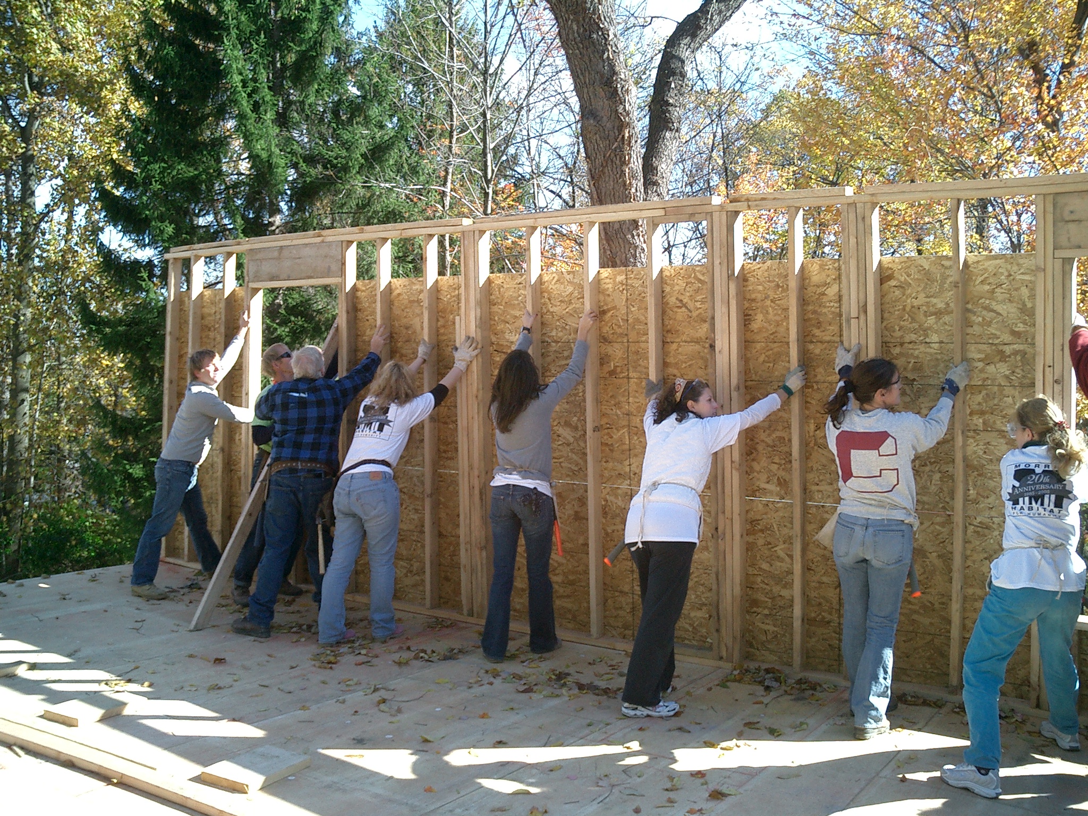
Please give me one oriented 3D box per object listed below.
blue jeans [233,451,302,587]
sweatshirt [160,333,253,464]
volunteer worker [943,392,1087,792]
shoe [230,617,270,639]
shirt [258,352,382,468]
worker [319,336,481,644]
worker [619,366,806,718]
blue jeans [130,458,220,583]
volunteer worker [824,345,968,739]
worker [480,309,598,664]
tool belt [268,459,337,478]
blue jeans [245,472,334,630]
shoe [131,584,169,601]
[{"bbox_3d":[-1.830,0.715,7.270,0.400,0.890,0.580,2,2,36],"label":"blue jeans"},{"bbox_3d":[-2.360,-0.070,7.680,0.580,0.930,0.460,-1,3,-41],"label":"sweatshirt"},{"bbox_3d":[1.935,0.680,4.446,0.630,1.480,0.950,1,2,18],"label":"volunteer worker"},{"bbox_3d":[-1.680,1.265,6.320,0.280,0.115,0.110,2,2,35],"label":"shoe"},{"bbox_3d":[-1.399,0.014,6.820,0.780,0.730,0.500,1,2,16],"label":"shirt"},{"bbox_3d":[-0.835,0.450,6.380,0.540,1.750,0.920,2,2,36],"label":"worker"},{"bbox_3d":[0.656,0.581,5.346,0.880,1.580,1.000,2,2,38],"label":"worker"},{"bbox_3d":[-2.573,0.767,7.700,0.420,0.840,0.750,2,2,42],"label":"blue jeans"},{"bbox_3d":[1.525,0.560,4.880,0.640,1.700,0.700,2,2,26],"label":"volunteer worker"},{"bbox_3d":[0.000,0.400,6.080,0.520,1.920,0.680,2,2,25],"label":"worker"},{"bbox_3d":[-1.486,0.400,6.770,0.410,0.120,0.290,1,2,14],"label":"tool belt"},{"bbox_3d":[-1.480,0.810,6.530,0.480,0.900,0.700,1,2,-1],"label":"blue jeans"},{"bbox_3d":[-2.639,1.210,7.360,0.270,0.115,0.105,0,2,-10],"label":"shoe"}]

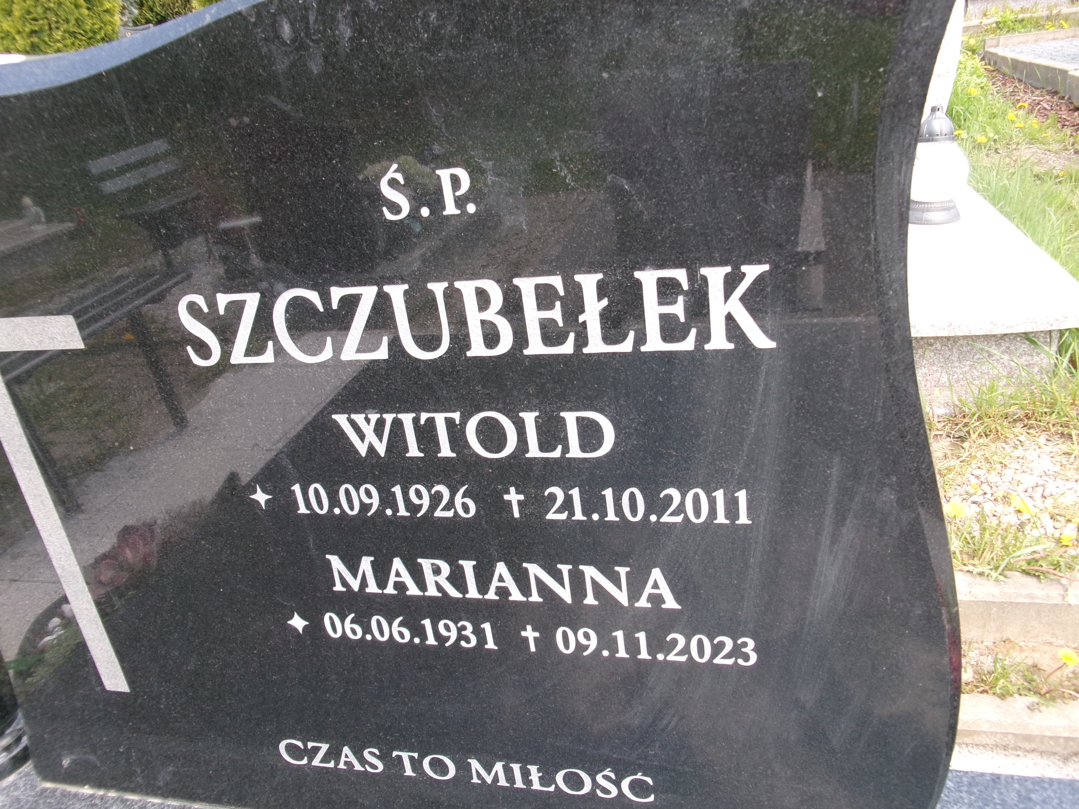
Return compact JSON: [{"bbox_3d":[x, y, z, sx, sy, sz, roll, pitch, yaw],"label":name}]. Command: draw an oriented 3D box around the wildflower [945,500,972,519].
[{"bbox_3d":[0.609,0.153,1.270,0.038,0.019,0.038,4,27,26],"label":"wildflower"}]

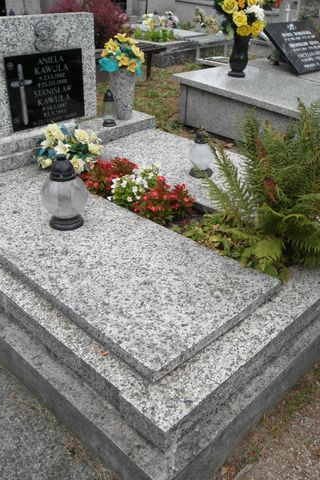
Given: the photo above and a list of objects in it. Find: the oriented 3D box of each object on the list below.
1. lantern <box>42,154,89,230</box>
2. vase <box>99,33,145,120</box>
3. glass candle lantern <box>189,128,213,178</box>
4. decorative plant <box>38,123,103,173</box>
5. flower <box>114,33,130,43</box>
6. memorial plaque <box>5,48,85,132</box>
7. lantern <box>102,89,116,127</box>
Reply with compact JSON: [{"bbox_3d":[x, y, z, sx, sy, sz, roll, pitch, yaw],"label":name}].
[{"bbox_3d":[-0.390,-0.201,1.812,0.190,0.296,0.190,1,30,0],"label":"lantern"},{"bbox_3d":[-0.269,-1.137,3.135,0.310,0.565,0.320,27,39,37],"label":"vase"},{"bbox_3d":[0.235,-0.479,2.443,0.142,0.250,0.142,0,30,0],"label":"glass candle lantern"},{"bbox_3d":[-0.483,-0.491,2.382,0.280,0.220,0.340,27,39,37],"label":"decorative plant"},{"bbox_3d":[-0.256,-1.375,3.011,0.110,0.065,0.115,27,39,37],"label":"flower"},{"bbox_3d":[-0.674,-0.909,2.693,0.025,0.413,0.523,27,39,37],"label":"memorial plaque"},{"bbox_3d":[-0.337,-0.875,2.924,0.092,0.224,0.092,1,30,0],"label":"lantern"}]

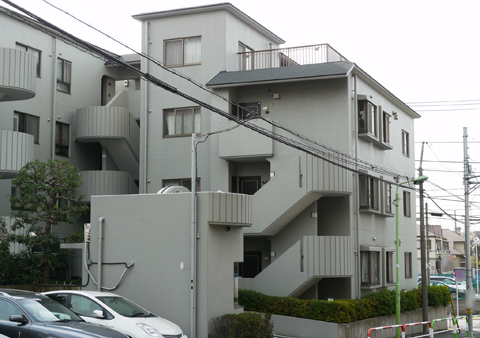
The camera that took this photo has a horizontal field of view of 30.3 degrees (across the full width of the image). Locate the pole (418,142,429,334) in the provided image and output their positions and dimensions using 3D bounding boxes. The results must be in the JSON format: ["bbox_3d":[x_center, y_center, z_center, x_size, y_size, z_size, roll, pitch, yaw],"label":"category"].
[{"bbox_3d":[7.129,2.666,34.565,0.300,7.420,0.300,-3,-6,22],"label":"pole"}]

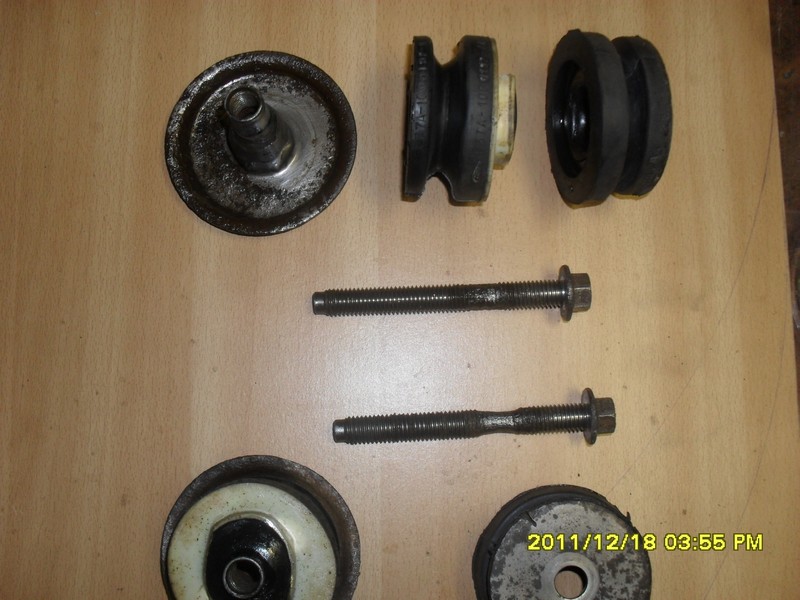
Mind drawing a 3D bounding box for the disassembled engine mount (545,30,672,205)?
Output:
[{"bbox_3d":[0.084,-0.073,0.327,0.030,0.068,0.068,1,82,-6],"label":"disassembled engine mount"}]

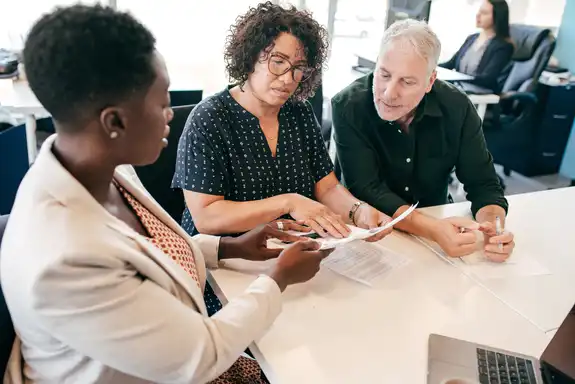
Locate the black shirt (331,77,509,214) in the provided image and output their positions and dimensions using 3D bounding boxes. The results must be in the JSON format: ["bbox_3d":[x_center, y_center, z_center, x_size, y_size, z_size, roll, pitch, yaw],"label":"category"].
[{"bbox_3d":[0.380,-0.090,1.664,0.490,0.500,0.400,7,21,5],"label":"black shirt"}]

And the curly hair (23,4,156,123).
[{"bbox_3d":[-0.319,-0.206,0.910,0.210,0.190,0.180,-2,21,-40],"label":"curly hair"}]

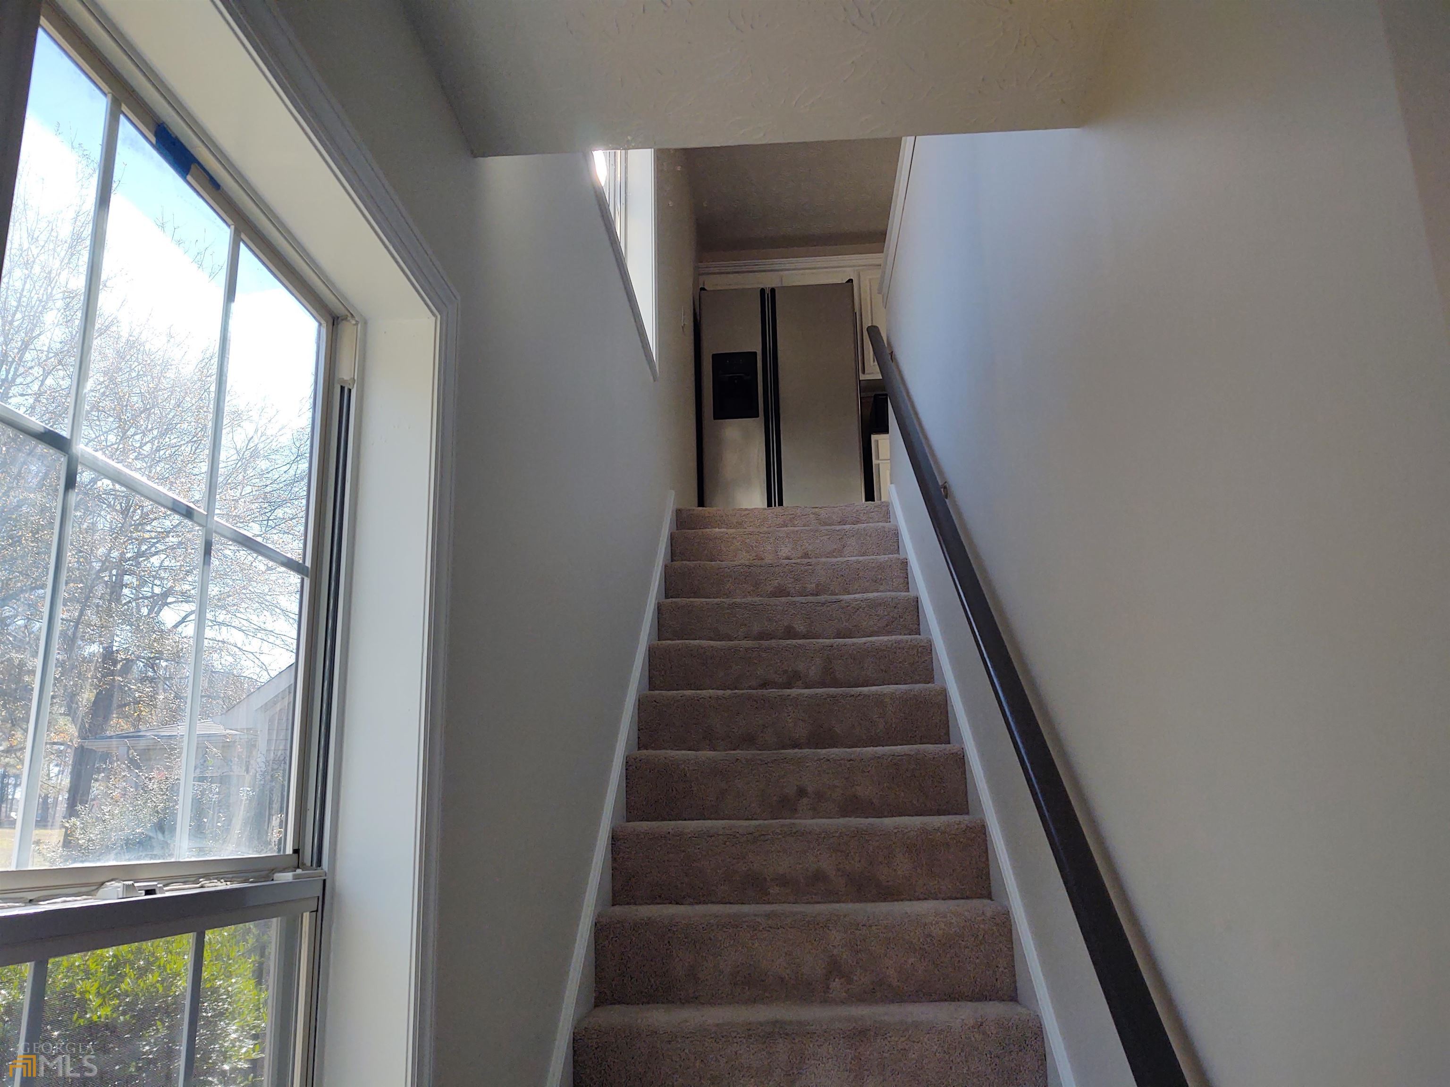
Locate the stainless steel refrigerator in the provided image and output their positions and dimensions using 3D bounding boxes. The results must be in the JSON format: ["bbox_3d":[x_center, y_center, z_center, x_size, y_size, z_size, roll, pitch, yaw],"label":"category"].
[{"bbox_3d":[0.345,-0.584,6.895,0.911,1.775,0.810,-2,-14,3],"label":"stainless steel refrigerator"}]

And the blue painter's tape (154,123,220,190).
[{"bbox_3d":[-0.564,-0.396,1.188,0.008,0.032,0.124,-2,-14,3],"label":"blue painter's tape"}]

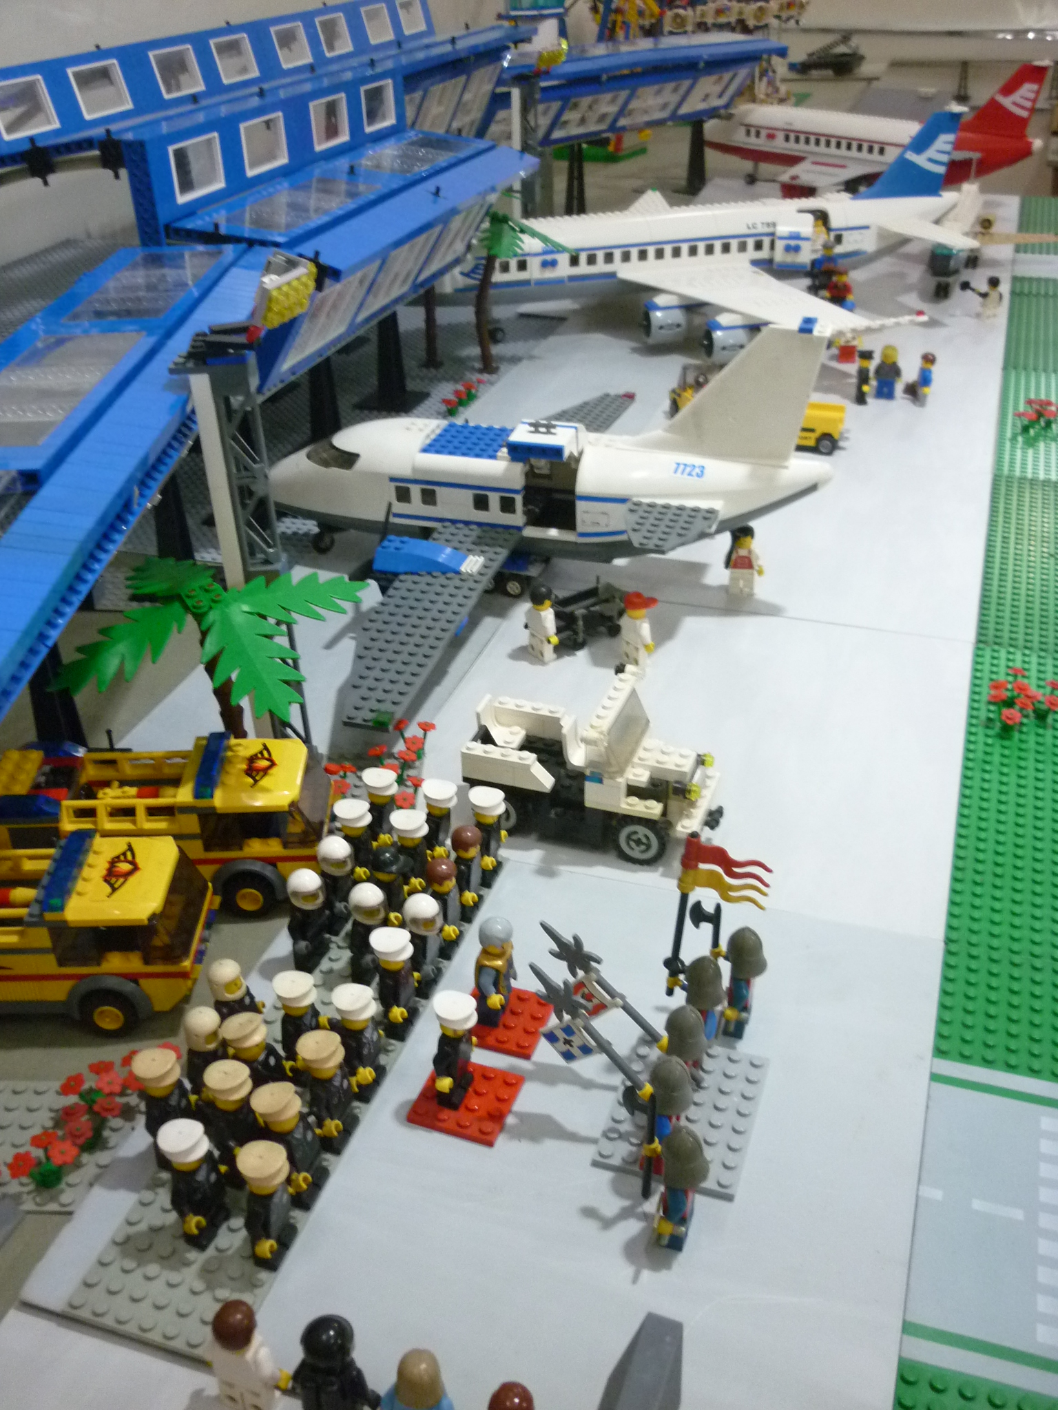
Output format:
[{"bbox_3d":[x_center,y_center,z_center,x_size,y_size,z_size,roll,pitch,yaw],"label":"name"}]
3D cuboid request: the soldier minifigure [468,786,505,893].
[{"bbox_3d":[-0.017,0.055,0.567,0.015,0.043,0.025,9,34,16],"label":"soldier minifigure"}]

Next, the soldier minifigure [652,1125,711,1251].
[{"bbox_3d":[0.046,0.148,0.416,0.016,0.043,0.026,9,33,17],"label":"soldier minifigure"}]

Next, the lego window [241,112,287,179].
[{"bbox_3d":[-0.183,-0.383,0.918,0.009,0.033,0.058,10,33,16],"label":"lego window"}]

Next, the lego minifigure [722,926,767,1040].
[{"bbox_3d":[0.078,0.101,0.496,0.017,0.043,0.024,10,33,16],"label":"lego minifigure"}]

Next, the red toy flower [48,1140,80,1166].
[{"bbox_3d":[-0.155,0.149,0.446,0.011,0.004,0.011,0,32,0],"label":"red toy flower"}]

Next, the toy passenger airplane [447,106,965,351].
[{"bbox_3d":[0.143,-0.430,1.216,0.562,0.181,0.510,-10,33,-15],"label":"toy passenger airplane"}]

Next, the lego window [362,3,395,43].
[{"bbox_3d":[-0.147,-0.652,1.292,0.008,0.031,0.058,-6,28,22],"label":"lego window"}]

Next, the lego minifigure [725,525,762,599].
[{"bbox_3d":[0.129,-0.086,0.802,0.025,0.043,0.017,6,32,10],"label":"lego minifigure"}]

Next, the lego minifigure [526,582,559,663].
[{"bbox_3d":[0.007,-0.046,0.737,0.015,0.042,0.024,-22,38,-31],"label":"lego minifigure"}]

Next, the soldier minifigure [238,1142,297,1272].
[{"bbox_3d":[-0.079,0.152,0.412,0.016,0.043,0.024,10,33,16],"label":"soldier minifigure"}]

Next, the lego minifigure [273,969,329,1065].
[{"bbox_3d":[-0.079,0.115,0.472,0.018,0.043,0.025,10,33,15],"label":"lego minifigure"}]

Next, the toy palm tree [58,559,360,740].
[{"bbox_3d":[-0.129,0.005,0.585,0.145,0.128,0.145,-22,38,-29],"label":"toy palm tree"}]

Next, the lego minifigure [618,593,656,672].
[{"bbox_3d":[0.058,-0.042,0.729,0.017,0.042,0.024,-22,38,-31],"label":"lego minifigure"}]

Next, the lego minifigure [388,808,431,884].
[{"bbox_3d":[-0.047,0.064,0.557,0.018,0.043,0.025,10,33,16],"label":"lego minifigure"}]

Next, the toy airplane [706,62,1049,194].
[{"bbox_3d":[0.425,-0.739,1.727,0.435,0.184,0.500,-27,41,-37],"label":"toy airplane"}]

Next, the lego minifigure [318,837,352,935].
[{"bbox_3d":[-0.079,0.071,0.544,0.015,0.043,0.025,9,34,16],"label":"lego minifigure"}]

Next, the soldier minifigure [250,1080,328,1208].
[{"bbox_3d":[-0.075,0.140,0.432,0.018,0.043,0.024,10,33,16],"label":"soldier minifigure"}]

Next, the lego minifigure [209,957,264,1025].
[{"bbox_3d":[-0.105,0.109,0.486,0.018,0.042,0.025,10,33,16],"label":"lego minifigure"}]

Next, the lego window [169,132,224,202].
[{"bbox_3d":[-0.205,-0.328,0.822,0.008,0.032,0.057,9,33,17],"label":"lego window"}]

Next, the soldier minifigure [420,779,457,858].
[{"bbox_3d":[-0.036,0.054,0.573,0.018,0.043,0.025,10,33,16],"label":"soldier minifigure"}]

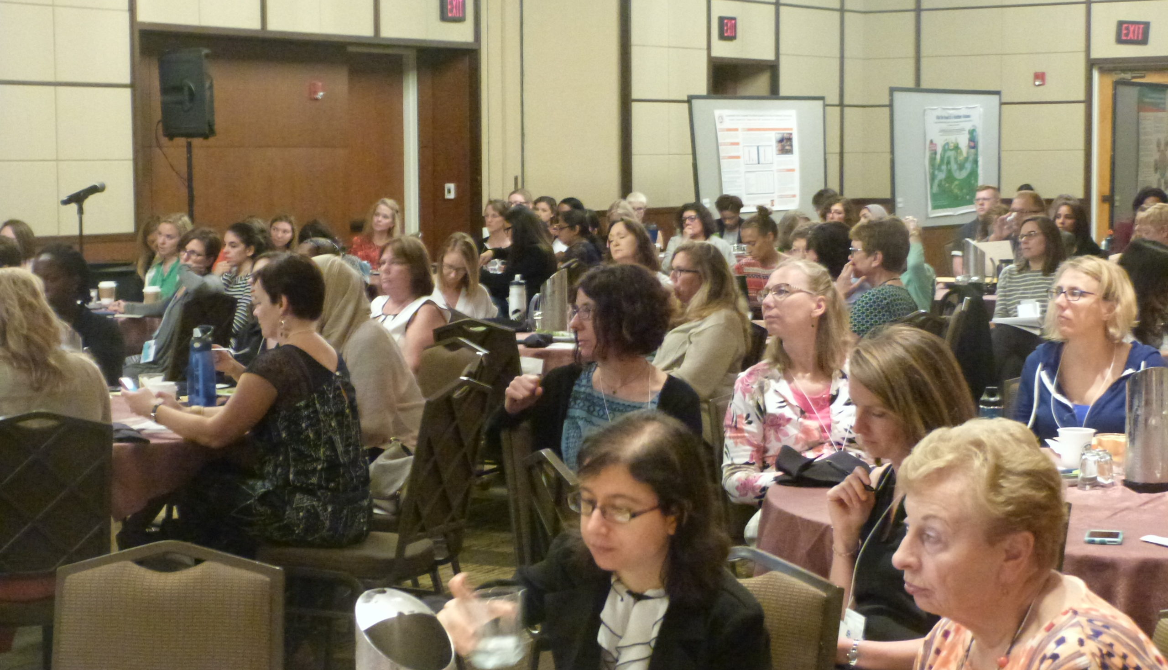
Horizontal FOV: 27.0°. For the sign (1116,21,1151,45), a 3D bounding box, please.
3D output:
[{"bbox_3d":[5.110,-2.807,22.600,0.315,0.220,0.060,7,8,34],"label":"sign"}]

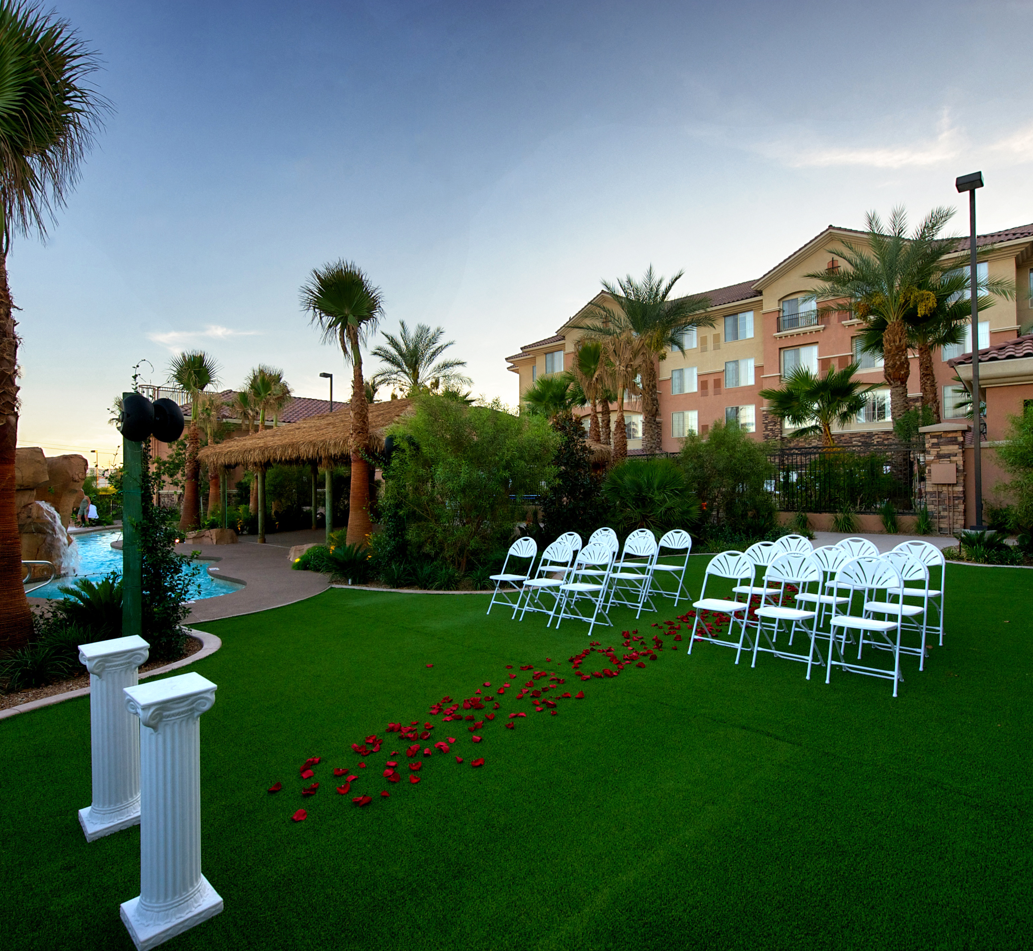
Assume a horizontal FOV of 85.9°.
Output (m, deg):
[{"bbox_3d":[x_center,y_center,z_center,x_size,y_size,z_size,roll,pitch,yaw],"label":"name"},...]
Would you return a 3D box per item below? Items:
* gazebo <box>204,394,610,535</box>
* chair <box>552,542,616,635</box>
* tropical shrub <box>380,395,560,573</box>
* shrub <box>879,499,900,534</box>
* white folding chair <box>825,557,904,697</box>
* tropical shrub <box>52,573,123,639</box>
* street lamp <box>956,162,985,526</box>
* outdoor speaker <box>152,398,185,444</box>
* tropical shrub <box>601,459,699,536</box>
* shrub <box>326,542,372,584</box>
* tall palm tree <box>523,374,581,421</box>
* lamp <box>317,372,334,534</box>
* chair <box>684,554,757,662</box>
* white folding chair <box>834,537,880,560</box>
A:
[{"bbox_3d":[-3.747,-0.133,14.899,9.900,3.800,5.900,-1,-1,41],"label":"gazebo"},{"bbox_3d":[0.713,1.123,5.669,0.455,0.860,0.500,-2,-2,44],"label":"chair"},{"bbox_3d":[-0.803,0.179,9.400,2.750,3.000,2.400,-1,-1,0],"label":"tropical shrub"},{"bbox_3d":[9.750,1.031,14.494,0.500,0.920,0.500,-1,0,34],"label":"shrub"},{"bbox_3d":[2.556,1.075,4.064,0.455,0.860,0.500,-1,-2,42],"label":"white folding chair"},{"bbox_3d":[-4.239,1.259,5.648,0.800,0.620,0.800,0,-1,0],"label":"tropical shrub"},{"bbox_3d":[11.492,-3.084,13.914,0.520,8.950,0.620,-1,-1,41],"label":"street lamp"},{"bbox_3d":[-3.079,-0.478,4.900,0.310,0.390,0.360,0,-1,-37],"label":"outdoor speaker"},{"bbox_3d":[3.227,0.596,13.397,2.300,1.950,2.200,-1,0,14],"label":"tropical shrub"},{"bbox_3d":[-2.683,1.334,9.047,0.820,0.620,0.820,0,-1,0],"label":"shrub"},{"bbox_3d":[1.544,-1.254,23.938,2.500,6.319,2.500,0,-1,0],"label":"tall palm tree"},{"bbox_3d":[-8.437,-1.302,24.768,0.400,6.597,0.600,-1,-1,41],"label":"lamp"},{"bbox_3d":[1.791,1.103,4.823,0.455,0.880,0.450,-1,0,44],"label":"chair"},{"bbox_3d":[3.426,1.107,5.690,0.490,0.877,0.450,0,-1,-44],"label":"white folding chair"}]

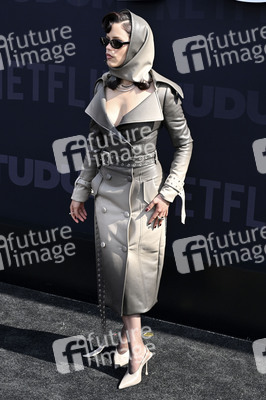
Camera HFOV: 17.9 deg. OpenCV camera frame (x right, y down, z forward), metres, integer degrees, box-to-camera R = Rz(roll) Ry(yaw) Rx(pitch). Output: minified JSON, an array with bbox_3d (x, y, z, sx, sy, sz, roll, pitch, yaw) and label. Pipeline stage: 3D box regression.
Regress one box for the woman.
[{"bbox_3d":[0.008,-0.003,3.750,0.550,1.650,0.400,10,16,32],"label":"woman"}]

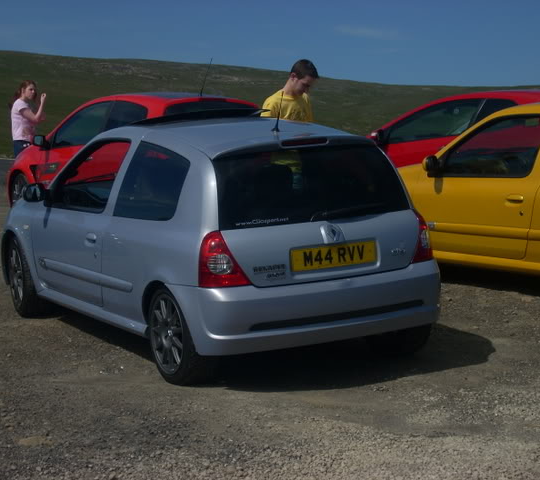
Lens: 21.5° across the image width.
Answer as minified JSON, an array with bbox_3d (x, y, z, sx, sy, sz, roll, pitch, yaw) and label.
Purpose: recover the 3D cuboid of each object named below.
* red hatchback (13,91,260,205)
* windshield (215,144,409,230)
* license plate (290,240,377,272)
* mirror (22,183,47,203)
[{"bbox_3d":[-1.544,-0.884,16.117,1.790,1.480,3.990,-7,8,-36],"label":"red hatchback"},{"bbox_3d":[0.223,-0.301,7.755,1.200,0.450,0.090,-6,-20,-27],"label":"windshield"},{"bbox_3d":[0.347,0.087,7.601,0.520,0.113,0.020,-6,5,-27],"label":"license plate"},{"bbox_3d":[-1.518,-0.303,9.166,0.165,0.126,0.105,-6,9,-27],"label":"mirror"}]

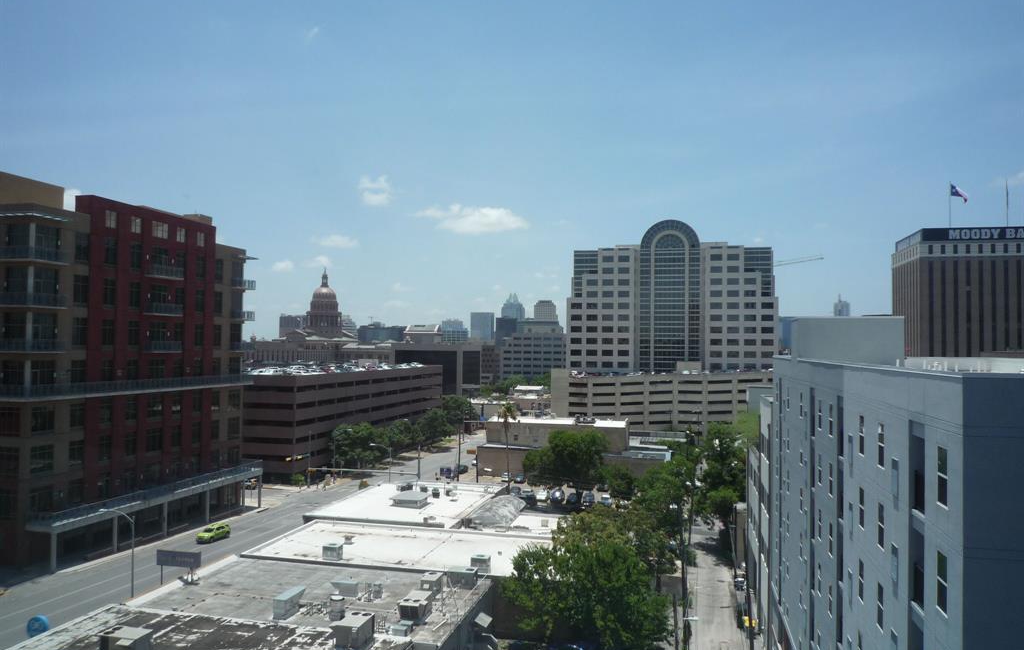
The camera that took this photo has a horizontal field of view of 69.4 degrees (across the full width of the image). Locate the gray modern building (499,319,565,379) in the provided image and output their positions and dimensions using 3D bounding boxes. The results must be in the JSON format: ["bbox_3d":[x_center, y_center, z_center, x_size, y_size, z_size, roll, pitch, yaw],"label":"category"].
[{"bbox_3d":[21.448,21.091,454.699,47.060,47.360,42.000,0,-2,14],"label":"gray modern building"}]

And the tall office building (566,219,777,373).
[{"bbox_3d":[57.940,0.303,272.136,70.000,71.500,40.000,0,-2,14],"label":"tall office building"}]

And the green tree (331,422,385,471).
[{"bbox_3d":[-33.482,26.158,159.843,11.680,10.560,11.100,0,-2,14],"label":"green tree"}]

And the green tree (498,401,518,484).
[{"bbox_3d":[-0.592,21.129,125.000,3.500,16.400,3.500,1,-2,0],"label":"green tree"}]

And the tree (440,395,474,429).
[{"bbox_3d":[-17.462,29.335,235.796,10.850,13.680,10.850,1,-2,0],"label":"tree"}]

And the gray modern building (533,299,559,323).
[{"bbox_3d":[56.923,16.177,1268.213,48.000,120.000,48.000,0,-2,14],"label":"gray modern building"}]

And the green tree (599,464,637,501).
[{"bbox_3d":[18.290,26.963,127.000,6.200,6.200,6.000,0,-2,14],"label":"green tree"}]

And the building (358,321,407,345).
[{"bbox_3d":[-162.663,31.173,919.090,56.000,61.130,50.000,0,-2,14],"label":"building"}]

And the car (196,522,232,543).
[{"bbox_3d":[-38.119,26.729,94.689,1.820,1.620,4.400,0,-3,14],"label":"car"}]

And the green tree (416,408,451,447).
[{"bbox_3d":[-22.349,28.996,209.834,9.660,11.140,9.660,1,-2,0],"label":"green tree"}]

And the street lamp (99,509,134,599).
[{"bbox_3d":[-37.676,21.846,70.345,4.200,8.650,0.400,0,-2,14],"label":"street lamp"}]

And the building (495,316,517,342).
[{"bbox_3d":[-8.791,34.941,1310.203,33.000,94.900,33.000,0,-2,14],"label":"building"}]

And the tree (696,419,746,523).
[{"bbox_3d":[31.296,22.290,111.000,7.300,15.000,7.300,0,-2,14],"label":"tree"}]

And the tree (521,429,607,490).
[{"bbox_3d":[8.642,23.882,124.815,14.540,12.440,13.810,0,-2,14],"label":"tree"}]

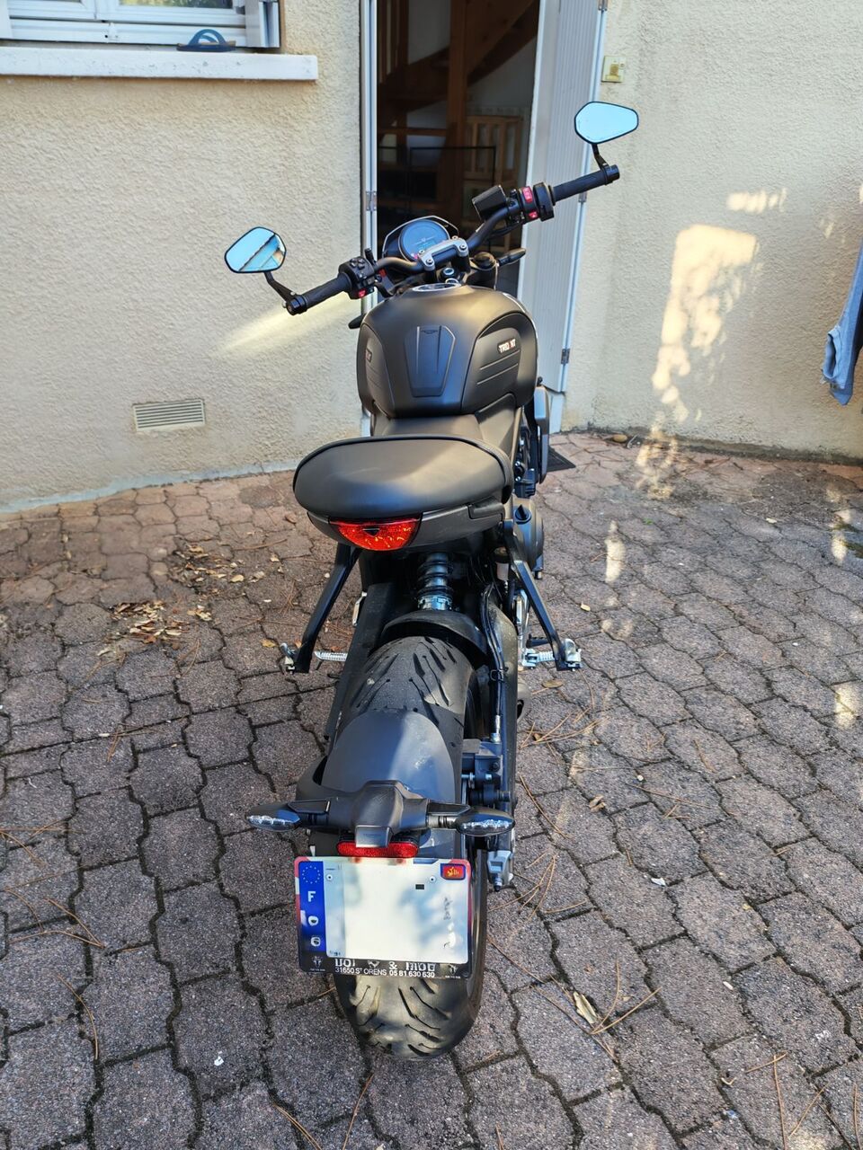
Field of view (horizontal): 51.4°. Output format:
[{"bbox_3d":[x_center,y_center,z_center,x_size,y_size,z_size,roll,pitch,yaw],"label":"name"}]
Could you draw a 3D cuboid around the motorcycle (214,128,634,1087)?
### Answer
[{"bbox_3d":[-0.010,-0.213,1.850,0.860,1.270,2.000,2,30,6],"label":"motorcycle"}]

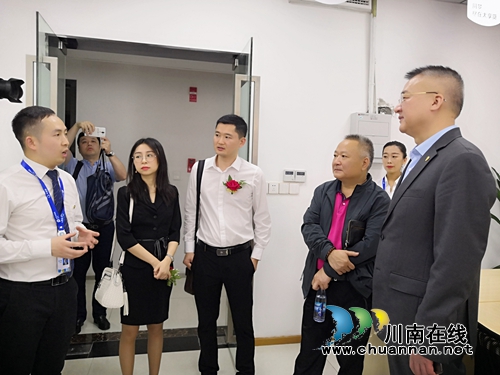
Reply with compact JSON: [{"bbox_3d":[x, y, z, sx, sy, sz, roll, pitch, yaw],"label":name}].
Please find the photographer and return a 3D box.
[{"bbox_3d":[-1.315,0.323,3.291,0.600,1.760,0.500,1,3,-22],"label":"photographer"}]

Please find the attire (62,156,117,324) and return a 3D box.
[{"bbox_3d":[-1.335,0.445,3.335,0.520,1.430,0.330,1,3,-22],"label":"attire"}]

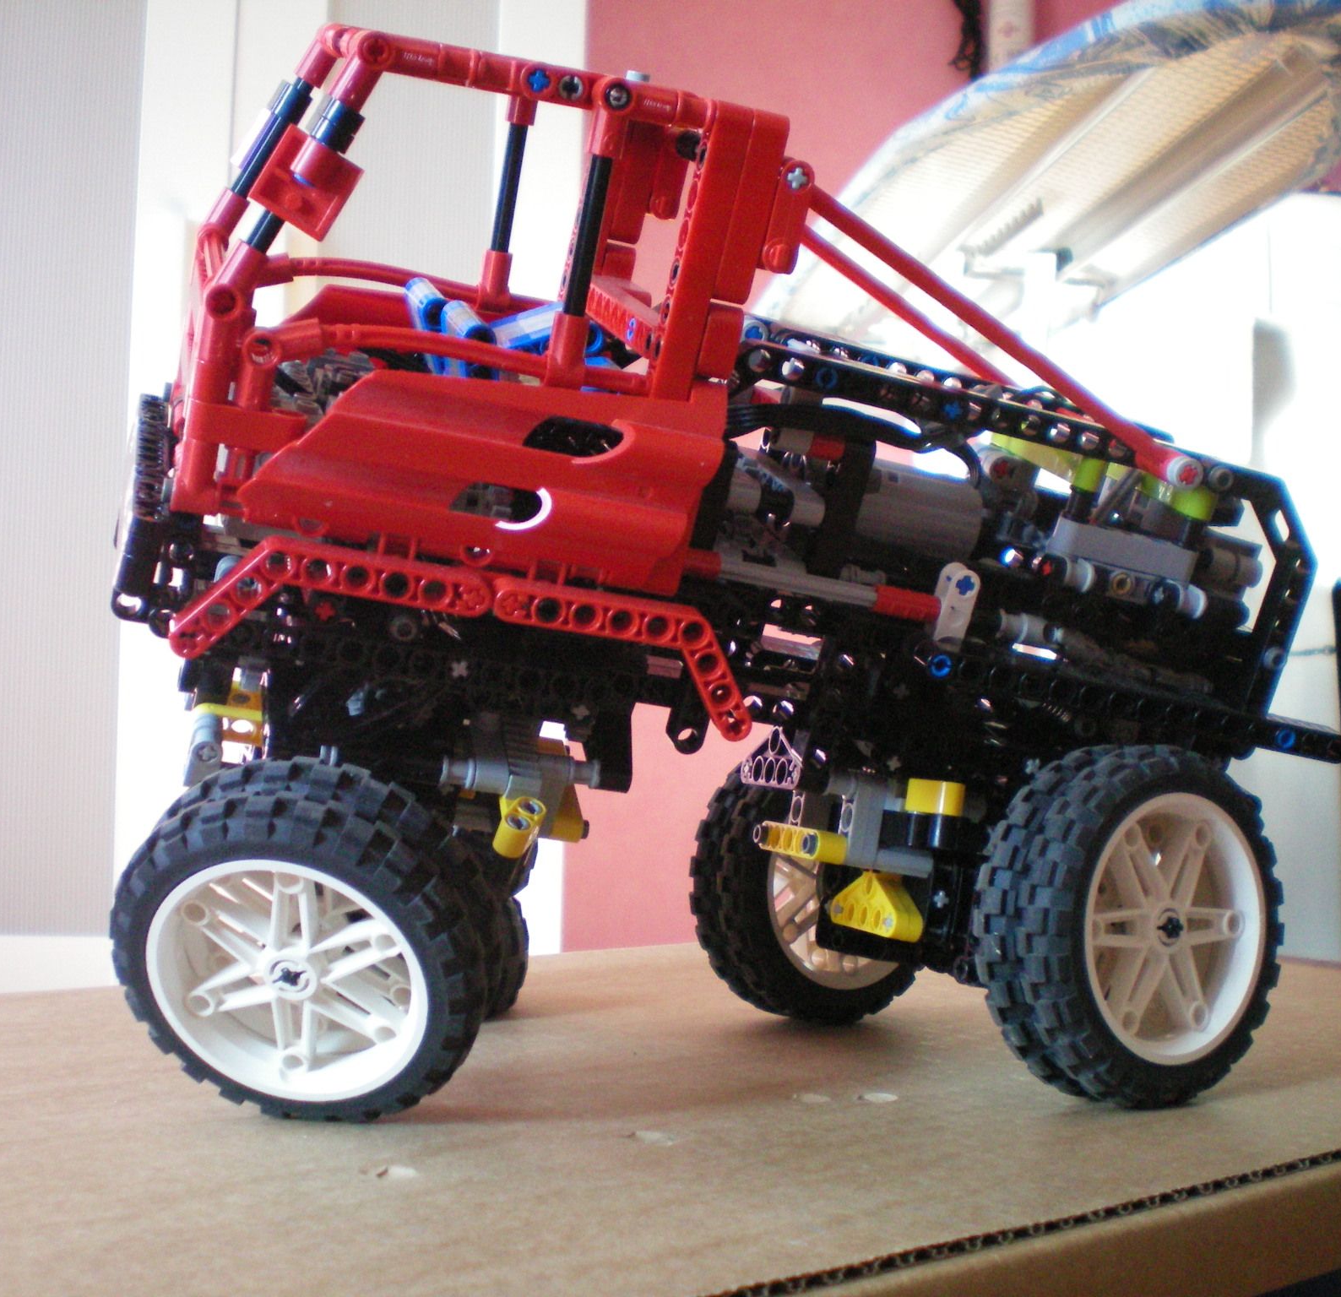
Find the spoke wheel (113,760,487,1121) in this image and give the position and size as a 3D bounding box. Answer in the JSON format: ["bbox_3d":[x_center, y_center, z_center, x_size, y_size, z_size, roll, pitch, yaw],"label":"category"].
[{"bbox_3d":[-0.078,0.064,0.409,0.082,0.082,0.032,1,26,10],"label":"spoke wheel"}]

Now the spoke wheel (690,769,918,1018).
[{"bbox_3d":[0.042,0.065,0.541,0.082,0.082,0.032,3,-3,-37],"label":"spoke wheel"}]

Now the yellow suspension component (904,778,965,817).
[{"bbox_3d":[0.067,0.038,0.480,0.008,0.008,0.024,12,-6,-19],"label":"yellow suspension component"}]

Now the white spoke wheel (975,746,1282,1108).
[{"bbox_3d":[0.107,0.064,0.443,0.082,0.082,0.032,2,-3,-35],"label":"white spoke wheel"}]

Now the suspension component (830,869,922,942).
[{"bbox_3d":[0.055,0.067,0.502,0.008,0.017,0.040,12,-6,-19],"label":"suspension component"}]

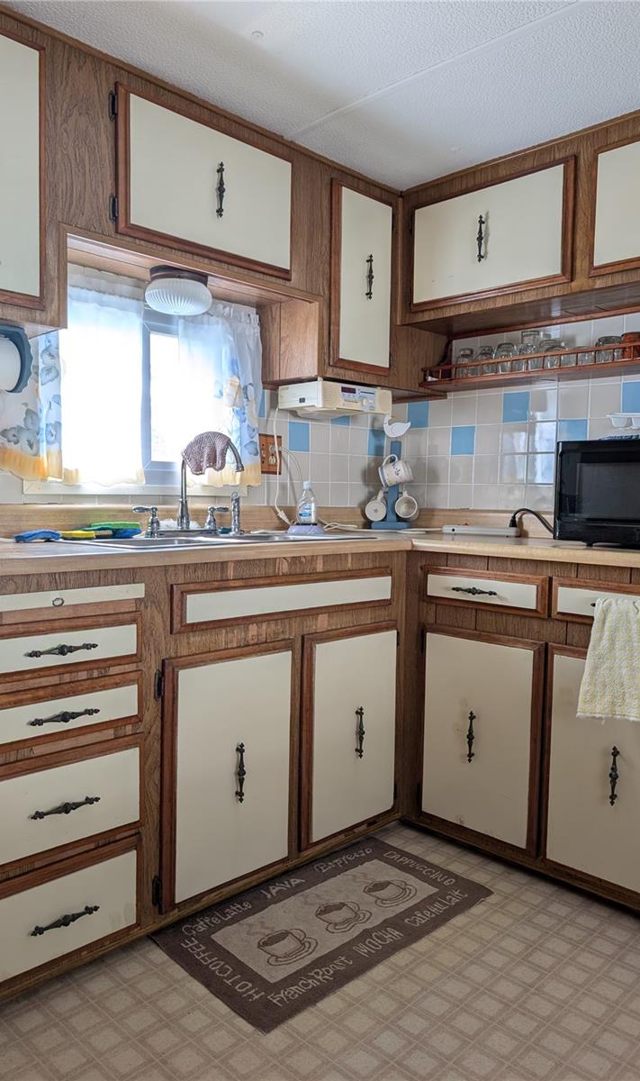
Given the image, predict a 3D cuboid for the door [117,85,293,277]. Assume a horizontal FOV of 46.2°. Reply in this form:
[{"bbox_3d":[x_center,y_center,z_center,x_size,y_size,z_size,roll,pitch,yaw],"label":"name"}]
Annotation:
[{"bbox_3d":[-0.289,-0.948,2.044,0.588,0.354,0.045,-2,5,-45],"label":"door"}]

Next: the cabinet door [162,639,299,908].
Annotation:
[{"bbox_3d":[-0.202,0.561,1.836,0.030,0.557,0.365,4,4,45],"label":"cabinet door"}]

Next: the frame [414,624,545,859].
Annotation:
[{"bbox_3d":[0.443,0.550,2.112,0.045,0.592,0.395,-2,5,-45],"label":"frame"}]

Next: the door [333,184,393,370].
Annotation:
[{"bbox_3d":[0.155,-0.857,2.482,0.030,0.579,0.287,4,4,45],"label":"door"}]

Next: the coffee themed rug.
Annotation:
[{"bbox_3d":[0.026,0.934,1.885,0.775,0.010,0.447,-2,5,-45],"label":"coffee themed rug"}]

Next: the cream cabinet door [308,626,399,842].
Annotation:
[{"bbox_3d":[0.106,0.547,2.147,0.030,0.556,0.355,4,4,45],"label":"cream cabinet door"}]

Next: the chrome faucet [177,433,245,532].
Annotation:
[{"bbox_3d":[-0.321,-0.166,2.186,0.250,0.305,0.080,3,4,33],"label":"chrome faucet"}]

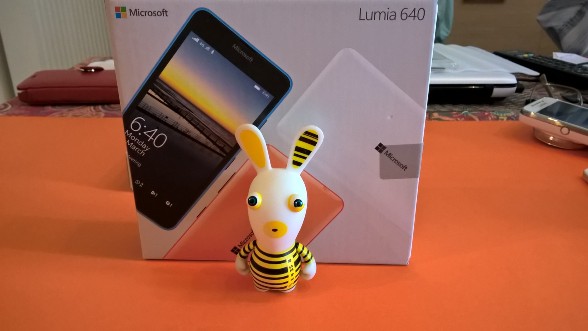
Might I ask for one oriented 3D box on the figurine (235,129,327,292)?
[{"bbox_3d":[-0.008,0.022,0.253,0.045,0.092,0.033,3,23,6],"label":"figurine"}]

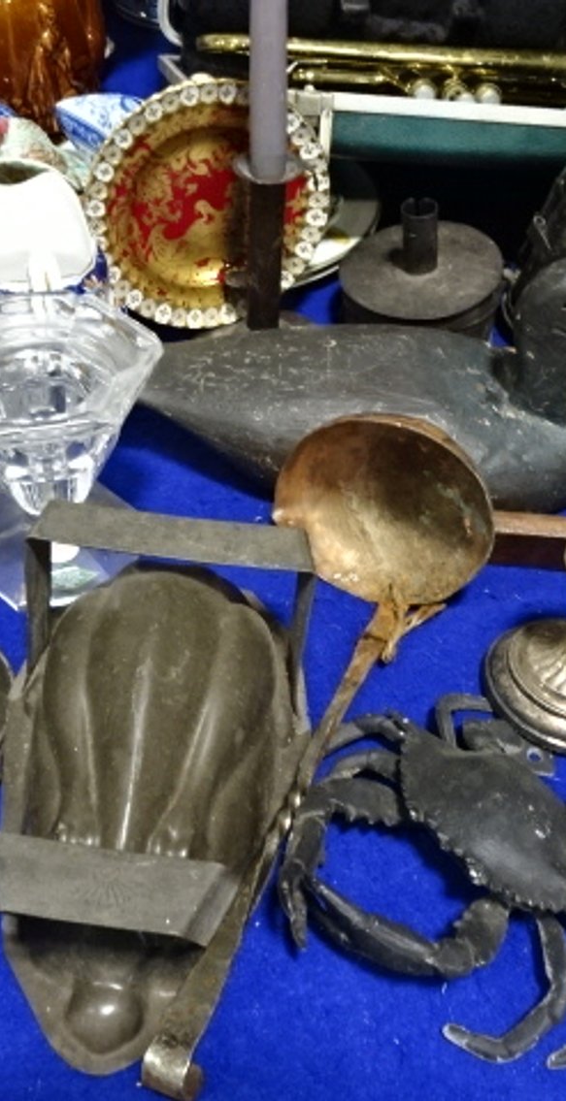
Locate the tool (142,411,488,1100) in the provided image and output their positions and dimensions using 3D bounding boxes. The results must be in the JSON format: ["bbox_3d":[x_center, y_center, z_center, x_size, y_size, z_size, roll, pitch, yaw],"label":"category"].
[{"bbox_3d":[0.006,0.071,0.432,0.102,0.055,0.310,16,54,9],"label":"tool"}]

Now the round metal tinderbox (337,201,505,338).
[{"bbox_3d":[0.094,-0.186,0.695,0.114,0.098,0.114,0,45,-1],"label":"round metal tinderbox"}]

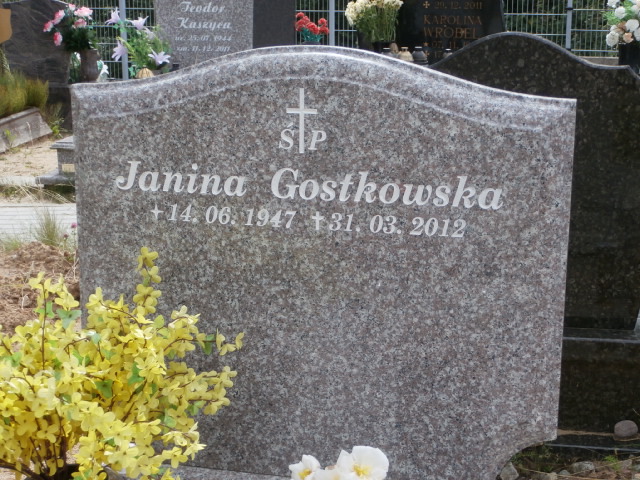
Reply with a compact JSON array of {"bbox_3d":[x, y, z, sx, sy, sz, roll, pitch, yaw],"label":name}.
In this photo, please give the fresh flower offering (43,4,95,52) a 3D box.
[{"bbox_3d":[-2.061,-1.730,10.300,0.420,0.390,0.360,4,15,14],"label":"fresh flower offering"}]

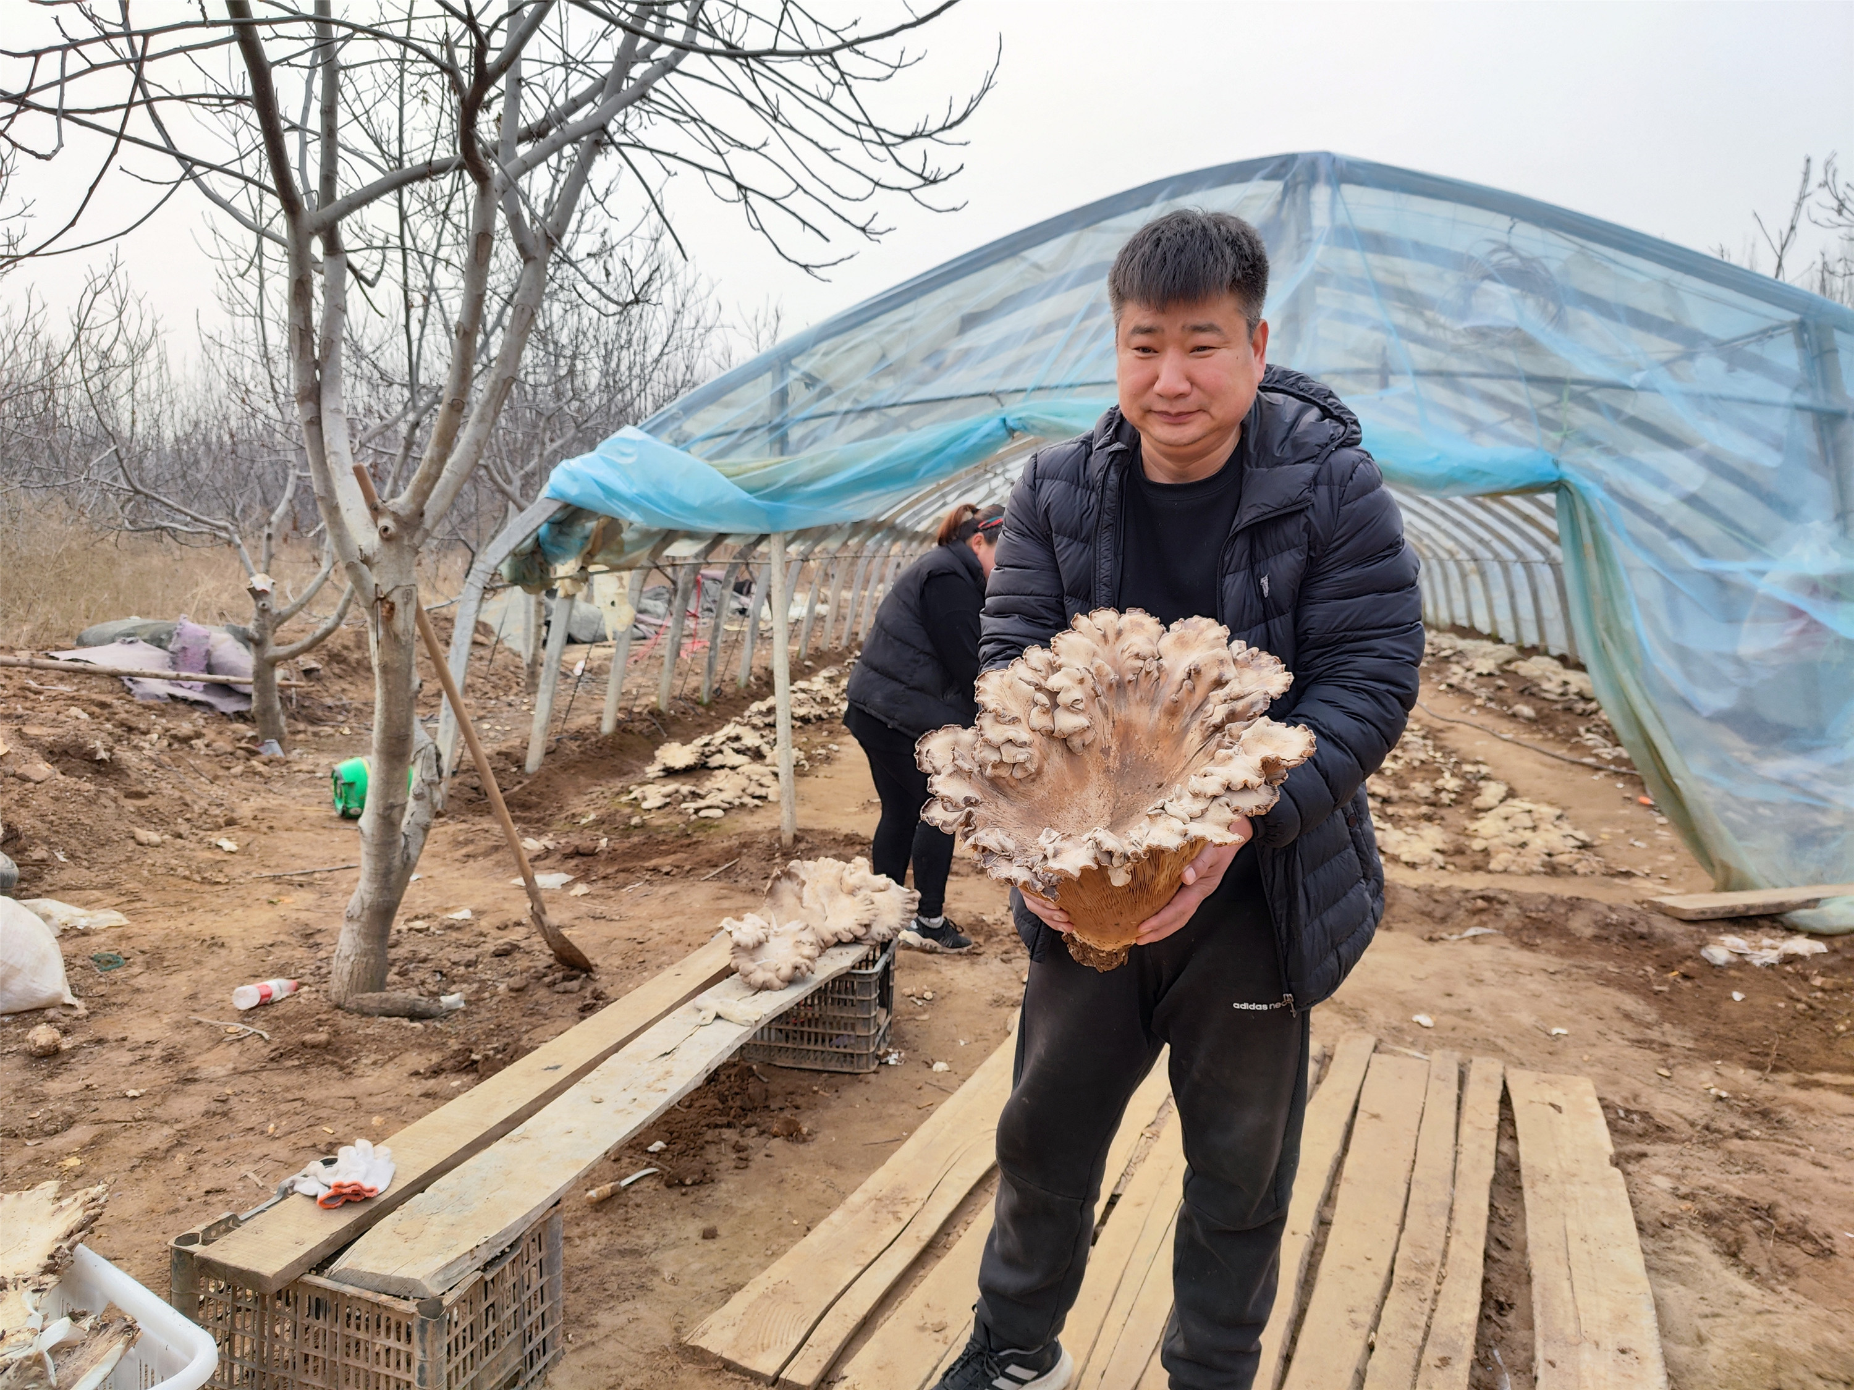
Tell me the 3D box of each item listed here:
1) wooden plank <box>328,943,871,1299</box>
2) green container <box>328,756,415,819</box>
[{"bbox_3d":[-0.528,0.773,2.694,0.193,0.030,1.710,3,7,19],"label":"wooden plank"},{"bbox_3d":[-2.672,0.453,6.185,0.320,0.285,0.285,-4,9,-35],"label":"green container"}]

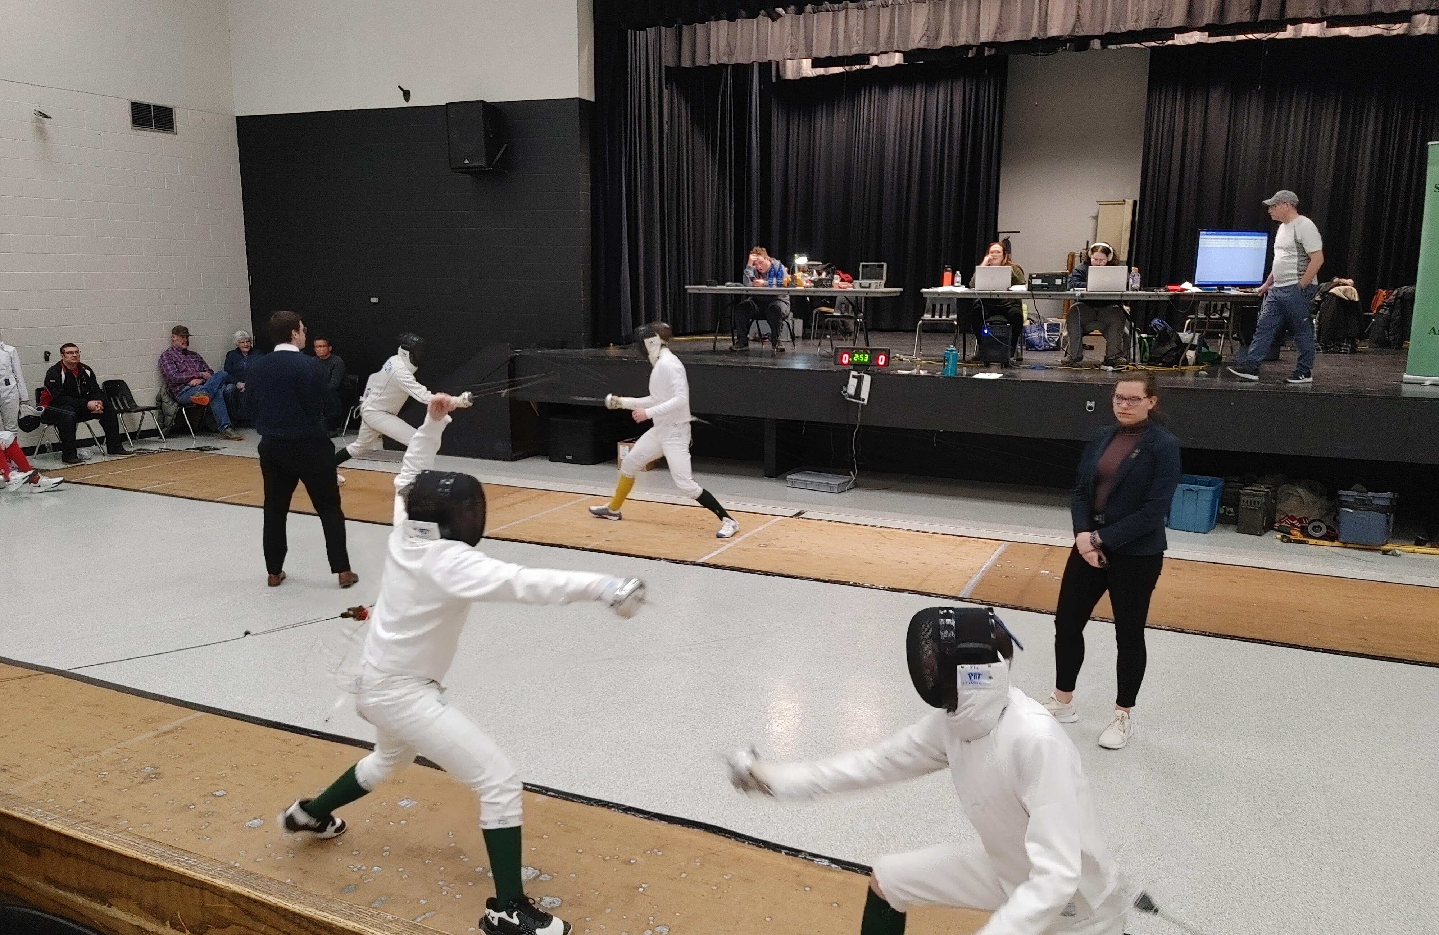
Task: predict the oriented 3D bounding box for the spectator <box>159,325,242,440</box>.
[{"bbox_3d":[-6.496,-1.069,13.616,1.050,1.380,0.700,5,11,24],"label":"spectator"}]

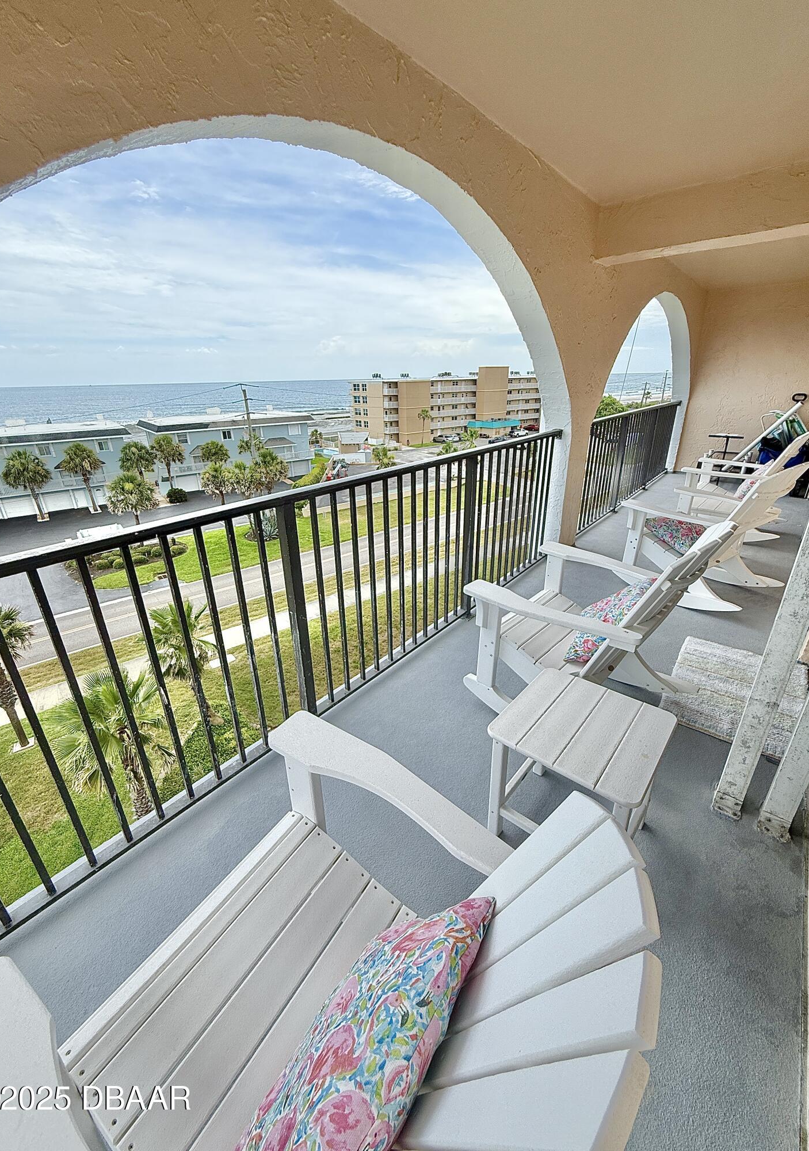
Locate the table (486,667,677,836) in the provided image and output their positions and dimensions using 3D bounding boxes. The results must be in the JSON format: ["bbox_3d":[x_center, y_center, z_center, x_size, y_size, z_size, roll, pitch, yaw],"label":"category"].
[{"bbox_3d":[0.578,0.680,1.577,0.455,0.457,0.455,18,29,38],"label":"table"}]

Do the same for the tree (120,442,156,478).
[{"bbox_3d":[-35.505,-13.885,62.532,4.700,7.500,4.700,-18,28,-34],"label":"tree"}]

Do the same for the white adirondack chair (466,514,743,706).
[{"bbox_3d":[0.850,0.160,2.116,0.925,0.985,0.790,19,30,39],"label":"white adirondack chair"}]

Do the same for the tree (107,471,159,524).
[{"bbox_3d":[-25.436,-6.106,43.871,4.800,7.300,4.800,-18,28,-34],"label":"tree"}]

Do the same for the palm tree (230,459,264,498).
[{"bbox_3d":[-15.569,-7.740,46.853,3.600,7.600,3.600,-18,28,-34],"label":"palm tree"}]

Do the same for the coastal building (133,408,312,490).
[{"bbox_3d":[-29.124,-21.387,76.877,24.500,9.900,17.000,-18,28,-34],"label":"coastal building"}]

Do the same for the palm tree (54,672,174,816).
[{"bbox_3d":[-8.973,6.049,15.175,3.700,6.600,3.700,-18,28,-34],"label":"palm tree"}]

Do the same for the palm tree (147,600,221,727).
[{"bbox_3d":[-9.065,4.080,20.096,3.100,6.400,3.100,-18,28,-34],"label":"palm tree"}]

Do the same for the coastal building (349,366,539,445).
[{"bbox_3d":[16.427,-47.365,127.434,63.000,16.600,15.500,-17,28,-33],"label":"coastal building"}]

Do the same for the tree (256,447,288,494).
[{"bbox_3d":[-13.381,-8.304,47.177,3.600,8.300,3.600,-18,28,-34],"label":"tree"}]

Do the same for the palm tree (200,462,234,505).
[{"bbox_3d":[-18.467,-7.625,46.984,3.400,7.400,3.400,-18,28,-34],"label":"palm tree"}]

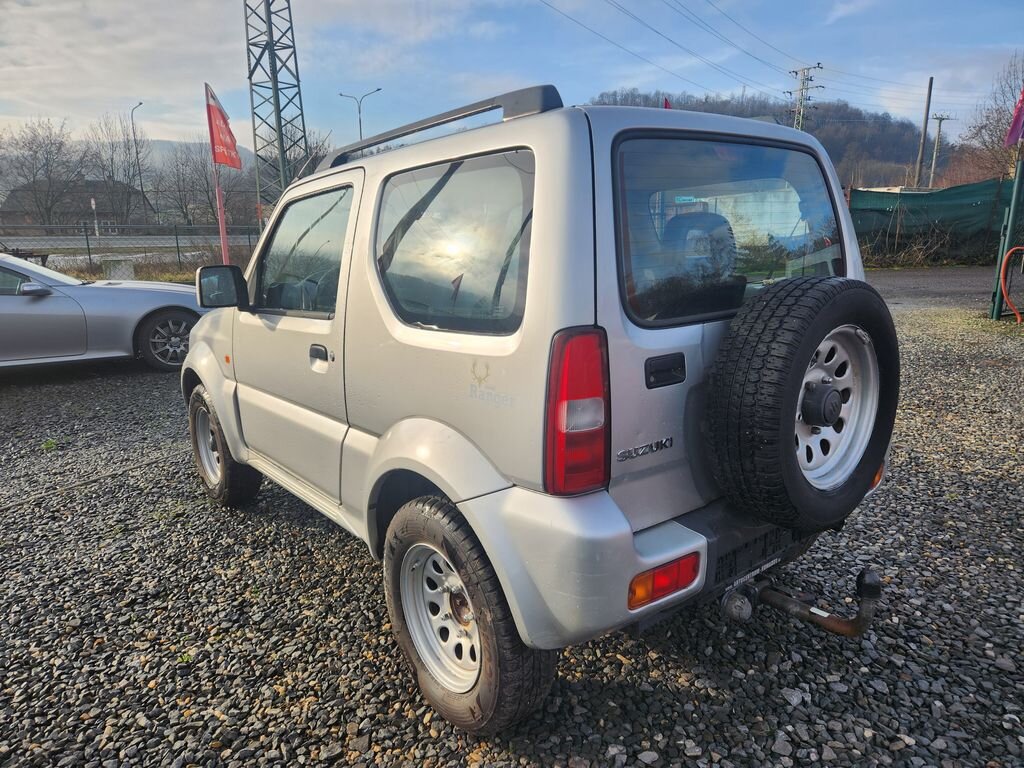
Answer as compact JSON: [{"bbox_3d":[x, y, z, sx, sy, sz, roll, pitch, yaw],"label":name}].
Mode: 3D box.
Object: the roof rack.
[{"bbox_3d":[-0.304,-0.712,1.994,0.065,0.082,1.265,-11,15,-38],"label":"roof rack"}]

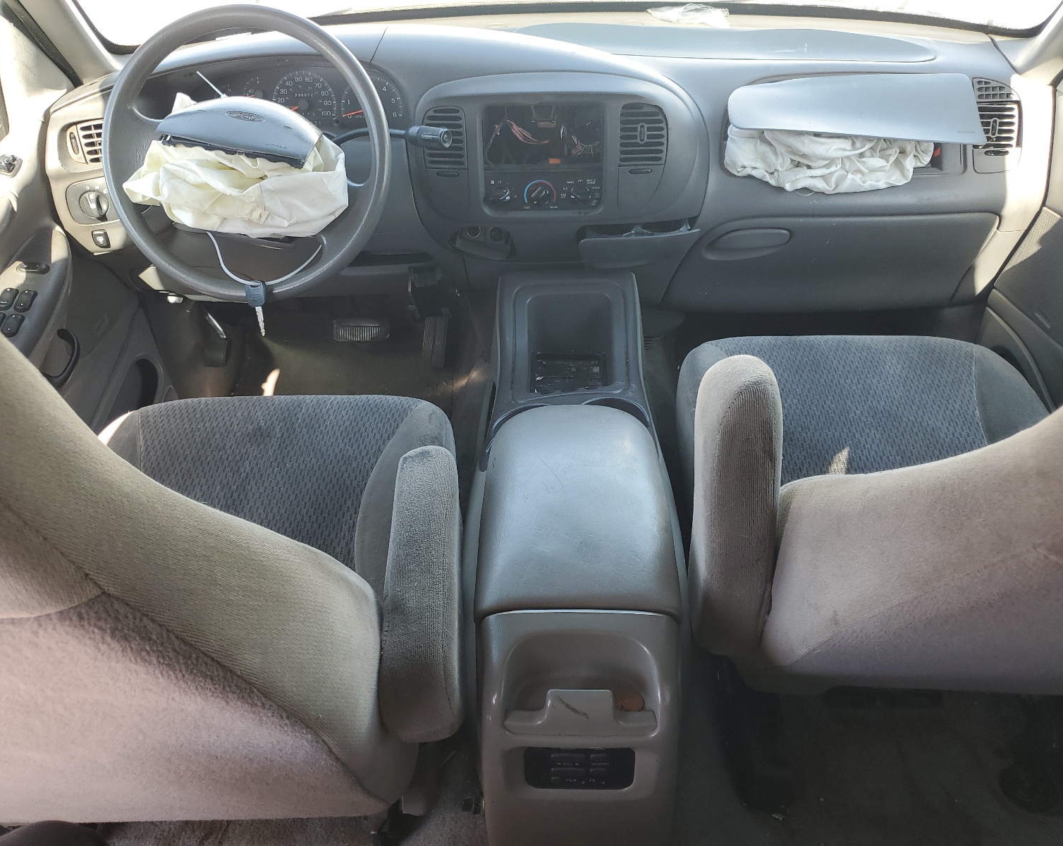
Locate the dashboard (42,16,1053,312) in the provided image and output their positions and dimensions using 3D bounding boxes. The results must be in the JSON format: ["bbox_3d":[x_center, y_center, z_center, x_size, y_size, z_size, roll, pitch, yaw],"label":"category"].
[{"bbox_3d":[0.023,-0.463,1.476,1.520,0.415,0.420,0,35,1],"label":"dashboard"}]

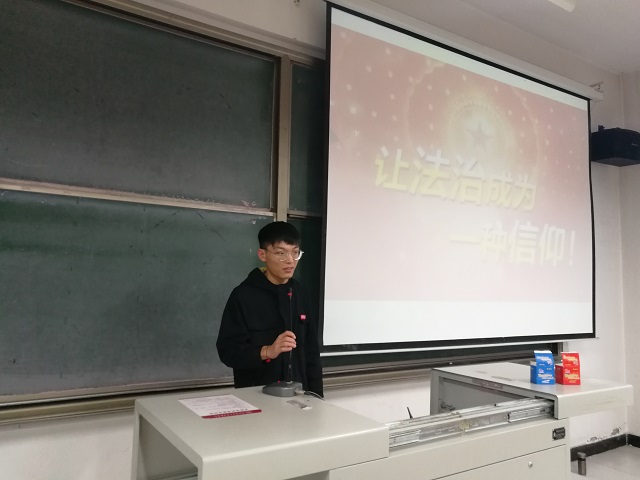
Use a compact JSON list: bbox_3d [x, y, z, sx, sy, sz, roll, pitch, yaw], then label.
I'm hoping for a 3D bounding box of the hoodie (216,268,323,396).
[{"bbox_3d":[-0.234,0.487,2.294,0.530,0.700,0.370,4,-6,-29],"label":"hoodie"}]

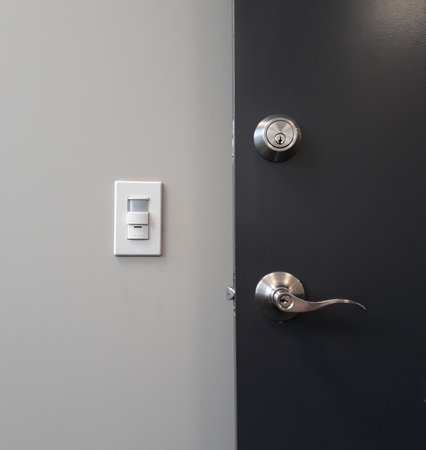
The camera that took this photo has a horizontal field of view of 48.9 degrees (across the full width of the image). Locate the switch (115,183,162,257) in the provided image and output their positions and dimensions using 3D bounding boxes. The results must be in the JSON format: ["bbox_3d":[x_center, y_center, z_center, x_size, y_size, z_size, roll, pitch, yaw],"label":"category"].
[{"bbox_3d":[-0.119,-0.011,0.737,0.075,0.119,0.014,0,-4,-1],"label":"switch"}]

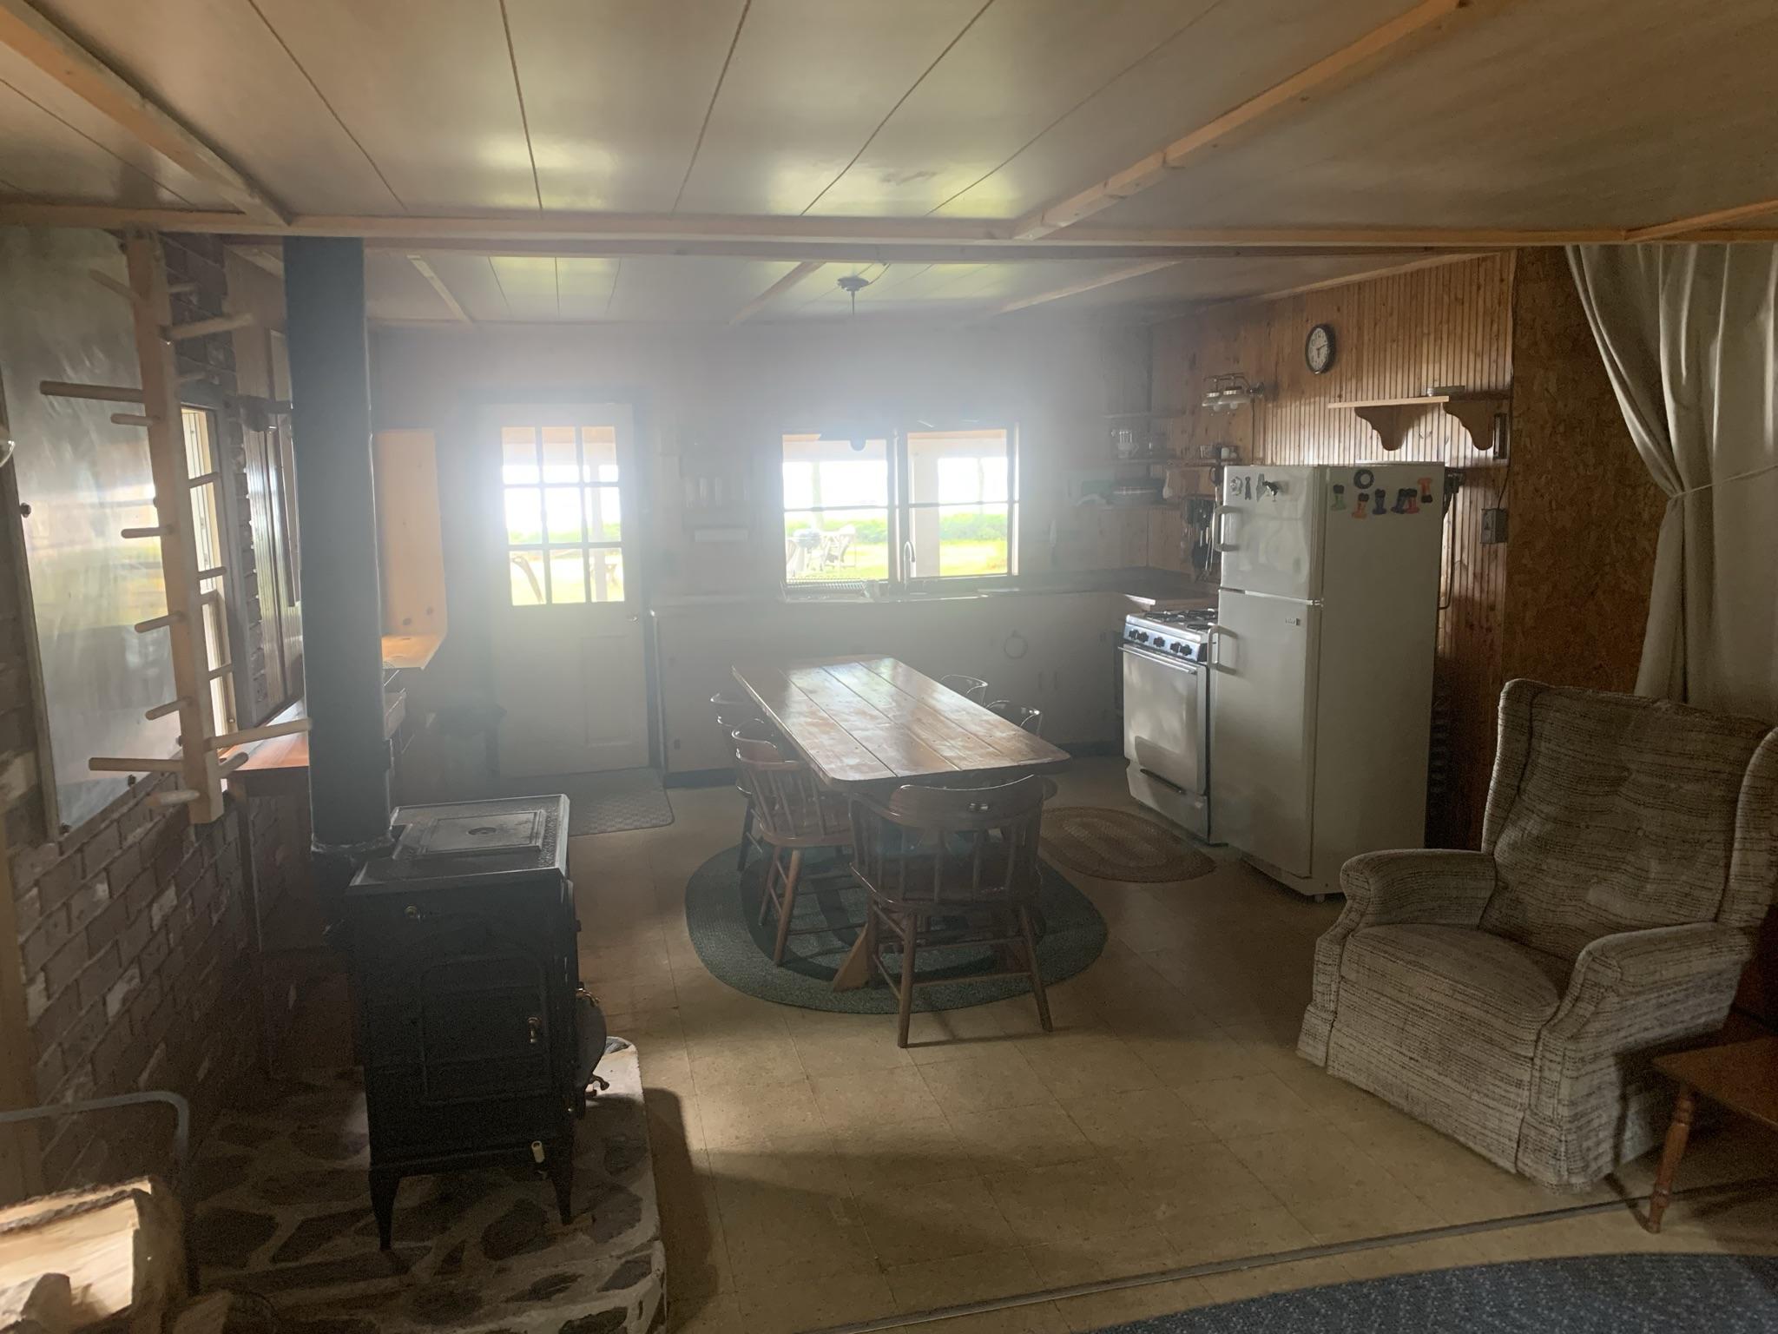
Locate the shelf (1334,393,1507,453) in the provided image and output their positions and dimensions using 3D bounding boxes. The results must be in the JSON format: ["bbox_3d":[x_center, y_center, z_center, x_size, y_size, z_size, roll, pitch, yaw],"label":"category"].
[{"bbox_3d":[2.040,-0.939,5.204,0.245,0.200,0.800,-3,9,-13],"label":"shelf"}]

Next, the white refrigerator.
[{"bbox_3d":[1.638,0.028,5.091,0.570,1.590,0.620,-3,9,-16],"label":"white refrigerator"}]

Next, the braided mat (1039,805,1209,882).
[{"bbox_3d":[0.981,0.755,5.832,0.600,0.015,1.200,-3,9,-13],"label":"braided mat"}]

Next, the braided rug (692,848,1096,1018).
[{"bbox_3d":[-0.013,0.883,5.125,1.520,0.015,2.170,-3,9,-8],"label":"braided rug"}]

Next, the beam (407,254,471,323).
[{"bbox_3d":[-1.830,-1.553,5.515,0.055,0.055,2.600,-3,10,-12],"label":"beam"}]

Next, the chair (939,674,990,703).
[{"bbox_3d":[0.144,0.423,5.527,0.530,0.775,0.560,-3,9,-13],"label":"chair"}]

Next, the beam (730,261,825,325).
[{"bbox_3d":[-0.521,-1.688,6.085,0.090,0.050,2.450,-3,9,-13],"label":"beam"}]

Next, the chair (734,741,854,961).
[{"bbox_3d":[-0.250,0.562,4.530,0.530,0.760,0.560,-3,9,-13],"label":"chair"}]

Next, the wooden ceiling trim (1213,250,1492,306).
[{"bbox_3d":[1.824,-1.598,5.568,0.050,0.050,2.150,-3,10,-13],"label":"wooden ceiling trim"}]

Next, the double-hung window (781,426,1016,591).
[{"bbox_3d":[0.073,-0.925,7.650,1.370,0.920,0.100,-3,9,-13],"label":"double-hung window"}]

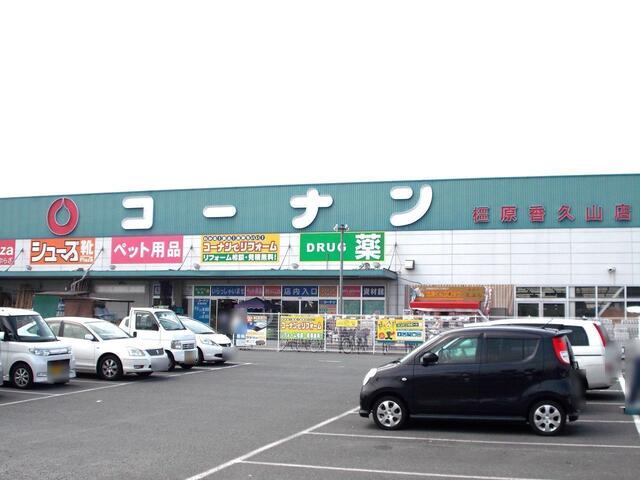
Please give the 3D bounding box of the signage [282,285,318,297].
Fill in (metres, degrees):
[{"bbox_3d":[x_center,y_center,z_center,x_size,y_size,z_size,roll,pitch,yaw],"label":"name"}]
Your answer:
[{"bbox_3d":[-1.188,3.146,49.932,2.347,0.619,0.040,-1,-5,17],"label":"signage"}]

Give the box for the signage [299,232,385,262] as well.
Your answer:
[{"bbox_3d":[1.320,0.443,49.304,5.423,1.762,0.150,-1,-5,19],"label":"signage"}]

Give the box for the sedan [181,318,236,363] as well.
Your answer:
[{"bbox_3d":[-4.557,3.211,26.527,3.950,1.525,1.695,-1,-5,20],"label":"sedan"}]

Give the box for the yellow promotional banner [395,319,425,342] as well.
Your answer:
[{"bbox_3d":[3.491,3.523,31.463,1.127,0.838,0.050,-1,-5,18],"label":"yellow promotional banner"}]

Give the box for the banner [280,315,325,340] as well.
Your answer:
[{"bbox_3d":[-0.701,3.537,32.790,1.858,0.998,0.040,-1,-5,17],"label":"banner"}]

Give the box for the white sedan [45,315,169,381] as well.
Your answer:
[{"bbox_3d":[-6.104,2.798,21.091,4.600,1.470,1.695,-1,-5,19],"label":"white sedan"}]

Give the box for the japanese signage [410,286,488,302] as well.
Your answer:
[{"bbox_3d":[5.787,2.421,36.212,3.204,0.702,0.120,-1,-5,18],"label":"japanese signage"}]

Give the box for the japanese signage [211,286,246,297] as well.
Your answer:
[{"bbox_3d":[-4.789,2.683,42.429,1.936,0.567,0.080,-1,-5,18],"label":"japanese signage"}]

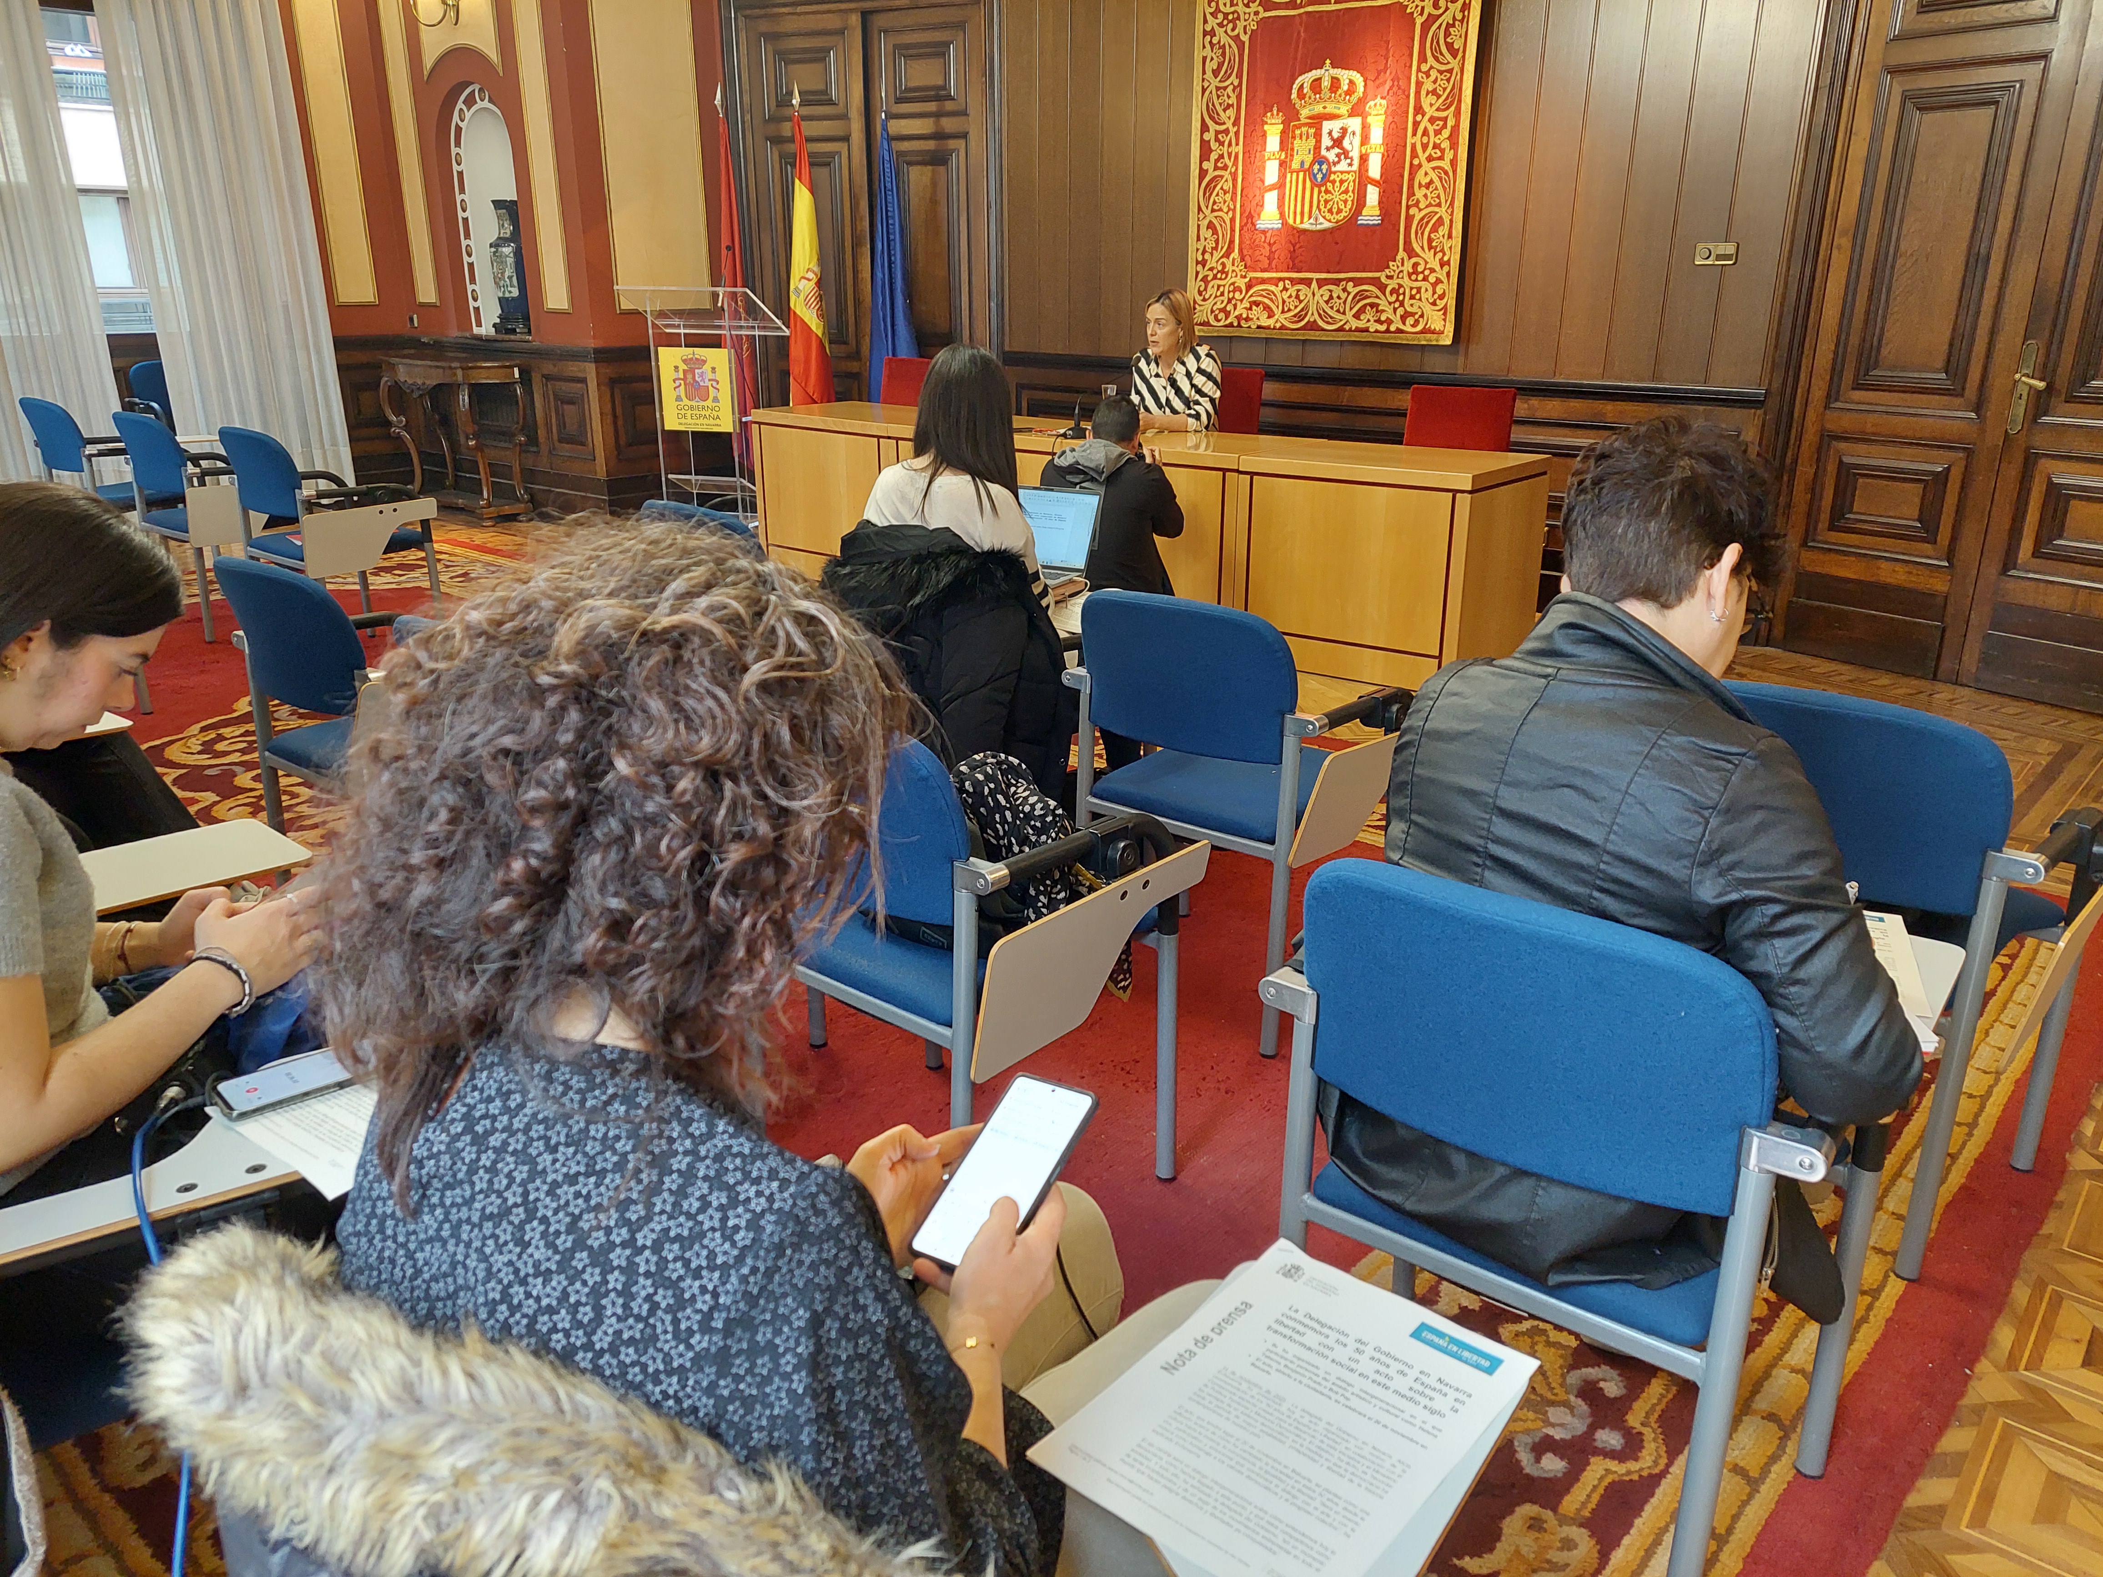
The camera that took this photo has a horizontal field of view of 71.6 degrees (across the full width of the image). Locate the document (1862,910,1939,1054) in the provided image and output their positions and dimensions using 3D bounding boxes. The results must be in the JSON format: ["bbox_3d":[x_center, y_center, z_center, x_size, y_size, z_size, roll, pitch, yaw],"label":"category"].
[{"bbox_3d":[0.874,0.185,1.675,0.210,0.006,0.297,8,21,22],"label":"document"}]

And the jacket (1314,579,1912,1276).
[{"bbox_3d":[0.612,0.142,1.550,0.560,0.660,0.450,15,24,37],"label":"jacket"}]

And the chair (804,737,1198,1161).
[{"bbox_3d":[-0.140,0.229,2.229,0.599,0.842,0.512,16,25,38],"label":"chair"}]

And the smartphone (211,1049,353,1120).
[{"bbox_3d":[-0.703,0.266,1.392,0.162,0.011,0.077,-17,25,-40],"label":"smartphone"}]

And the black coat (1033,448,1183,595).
[{"bbox_3d":[0.202,-0.897,4.900,0.490,0.560,0.400,4,19,11],"label":"black coat"}]

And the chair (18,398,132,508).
[{"bbox_3d":[-4.312,-1.356,6.797,0.585,0.848,0.520,14,23,34],"label":"chair"}]

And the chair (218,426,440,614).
[{"bbox_3d":[-2.696,-0.915,5.542,0.599,0.842,0.512,14,23,35],"label":"chair"}]

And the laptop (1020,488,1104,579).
[{"bbox_3d":[-0.084,-0.638,3.645,0.325,0.215,0.300,12,22,31],"label":"laptop"}]

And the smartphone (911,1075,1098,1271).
[{"bbox_3d":[-0.033,0.285,1.073,0.077,0.010,0.163,10,50,36],"label":"smartphone"}]

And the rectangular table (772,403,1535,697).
[{"bbox_3d":[0.180,-1.167,6.377,3.801,0.772,0.682,16,25,38],"label":"rectangular table"}]

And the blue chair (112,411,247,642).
[{"bbox_3d":[-3.442,-1.106,6.084,0.605,0.848,0.520,14,24,35],"label":"blue chair"}]

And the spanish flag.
[{"bbox_3d":[-1.369,-2.906,8.416,0.280,1.830,0.170,16,25,38],"label":"spanish flag"}]

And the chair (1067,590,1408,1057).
[{"bbox_3d":[0.399,0.010,2.907,0.605,0.848,0.520,16,24,37],"label":"chair"}]

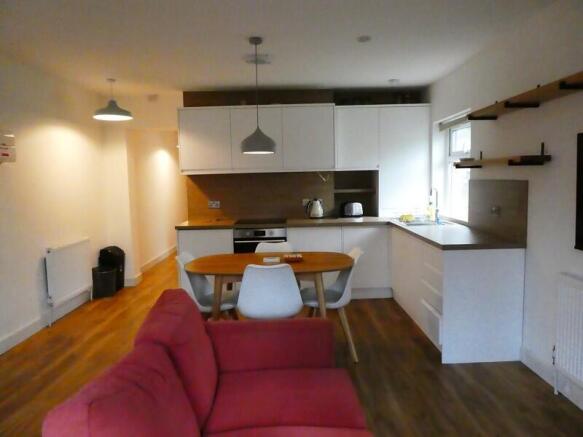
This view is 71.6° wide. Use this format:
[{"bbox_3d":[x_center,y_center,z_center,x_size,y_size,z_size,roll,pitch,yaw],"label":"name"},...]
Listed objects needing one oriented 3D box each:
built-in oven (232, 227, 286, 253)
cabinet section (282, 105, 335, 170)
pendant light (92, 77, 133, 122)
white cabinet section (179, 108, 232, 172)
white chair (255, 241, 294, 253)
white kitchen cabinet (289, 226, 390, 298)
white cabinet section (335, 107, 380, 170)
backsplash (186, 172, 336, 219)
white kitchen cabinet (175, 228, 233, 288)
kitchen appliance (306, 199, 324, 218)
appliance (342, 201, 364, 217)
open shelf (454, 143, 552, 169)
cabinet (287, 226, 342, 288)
[{"bbox_3d":[-0.340,0.380,4.812,0.601,0.600,0.560,-1,6,0],"label":"built-in oven"},{"bbox_3d":[0.205,-0.960,4.882,0.609,0.743,0.320,-1,6,0],"label":"cabinet section"},{"bbox_3d":[-1.882,-1.258,4.247,0.435,0.408,0.435,-1,6,0],"label":"pendant light"},{"bbox_3d":[-1.002,-0.928,4.876,0.609,0.738,0.320,-1,6,0],"label":"white cabinet section"},{"bbox_3d":[-0.149,0.657,3.529,0.480,0.825,0.530,-1,6,0],"label":"white chair"},{"bbox_3d":[0.539,0.483,4.864,1.152,0.867,0.589,-1,6,0],"label":"white kitchen cabinet"},{"bbox_3d":[0.768,-0.972,4.885,0.519,0.743,0.320,-1,6,0],"label":"white cabinet section"},{"bbox_3d":[-0.362,-0.272,4.940,1.800,0.560,0.020,-1,6,-1],"label":"backsplash"},{"bbox_3d":[-0.943,0.443,4.733,0.600,0.715,0.570,-1,6,-1],"label":"white kitchen cabinet"},{"bbox_3d":[0.297,-0.122,4.976,0.215,0.245,0.160,-1,6,0],"label":"kitchen appliance"},{"bbox_3d":[0.743,-0.112,4.957,0.260,0.185,0.180,-1,6,-1],"label":"appliance"},{"bbox_3d":[1.567,-0.479,3.127,0.240,0.140,1.030,-1,6,-1],"label":"open shelf"},{"bbox_3d":[0.257,0.413,4.745,0.600,0.715,0.570,-1,6,-1],"label":"cabinet"}]

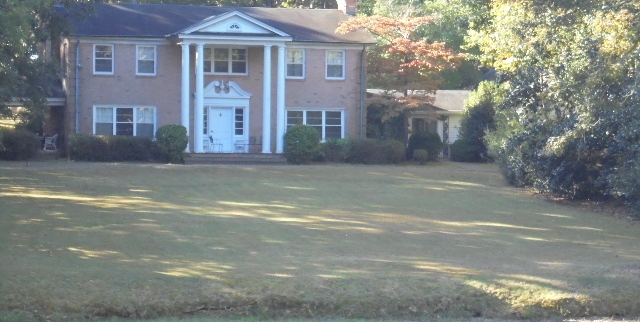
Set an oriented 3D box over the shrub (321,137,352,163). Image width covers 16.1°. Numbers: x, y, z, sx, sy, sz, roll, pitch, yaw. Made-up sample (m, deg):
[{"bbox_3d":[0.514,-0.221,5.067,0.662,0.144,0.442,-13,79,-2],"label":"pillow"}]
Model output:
[{"bbox_3d":[0.703,-0.463,102.301,1.400,1.200,1.300,0,0,-17],"label":"shrub"}]

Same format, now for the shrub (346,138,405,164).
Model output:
[{"bbox_3d":[2.531,-0.465,102.860,2.450,1.220,1.400,0,0,-17],"label":"shrub"}]

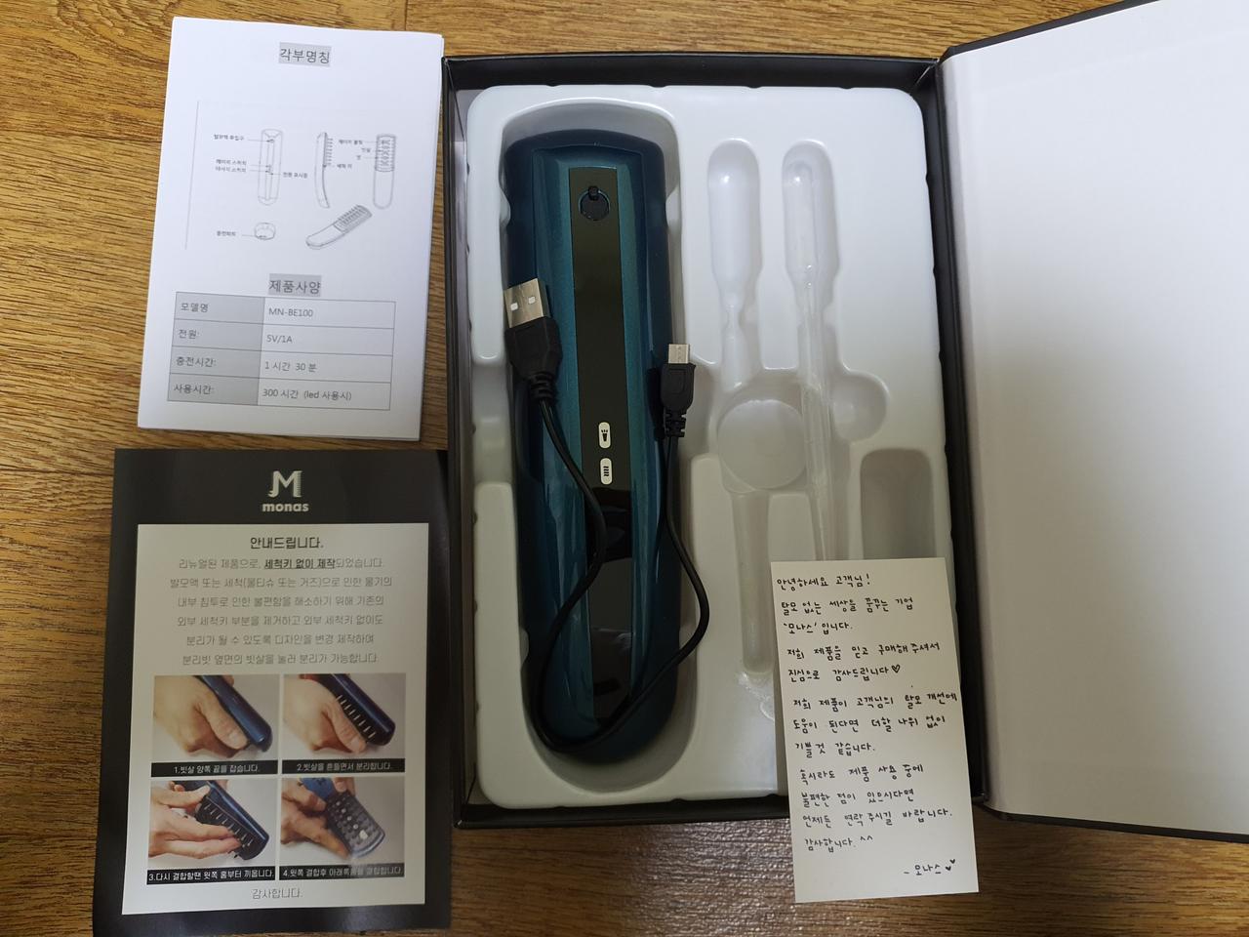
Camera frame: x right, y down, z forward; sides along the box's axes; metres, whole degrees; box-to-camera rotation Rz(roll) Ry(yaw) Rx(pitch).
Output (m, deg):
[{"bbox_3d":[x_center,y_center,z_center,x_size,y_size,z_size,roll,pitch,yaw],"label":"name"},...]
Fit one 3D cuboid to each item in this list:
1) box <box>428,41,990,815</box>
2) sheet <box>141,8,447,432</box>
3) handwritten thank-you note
[{"bbox_3d":[0.022,-0.011,0.287,0.146,0.044,0.216,-1,85,-4],"label":"box"},{"bbox_3d":[-0.107,-0.079,0.306,0.088,0.003,0.137,2,85,-4],"label":"sheet"},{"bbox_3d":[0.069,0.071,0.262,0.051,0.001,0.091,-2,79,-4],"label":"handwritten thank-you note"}]

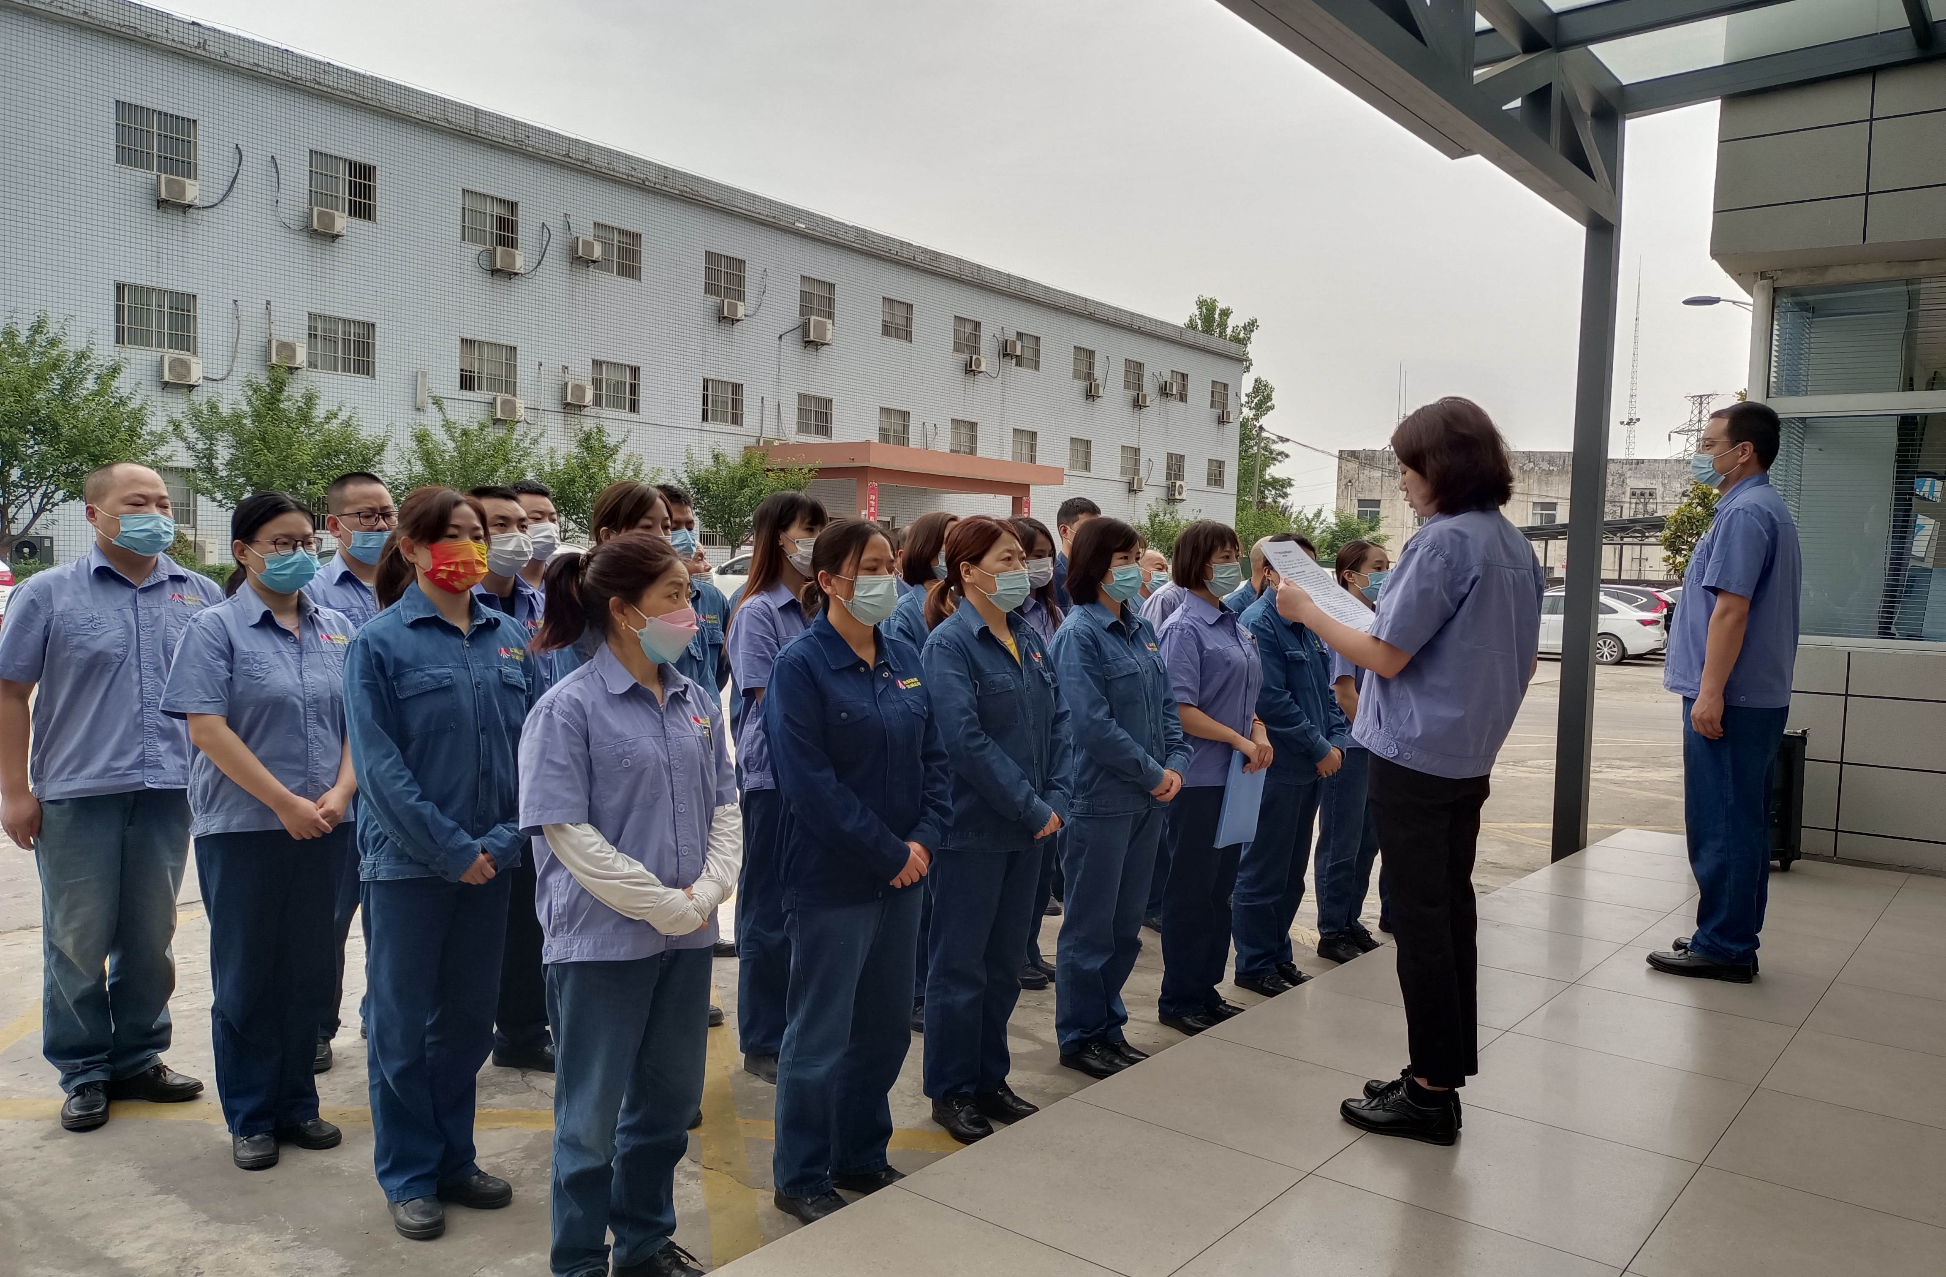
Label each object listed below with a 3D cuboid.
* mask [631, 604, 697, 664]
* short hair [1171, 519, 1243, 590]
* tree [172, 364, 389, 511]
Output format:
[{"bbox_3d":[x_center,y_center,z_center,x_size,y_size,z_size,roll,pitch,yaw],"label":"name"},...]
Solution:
[{"bbox_3d":[-0.607,-0.013,2.754,0.100,0.112,0.130,2,3,11],"label":"mask"},{"bbox_3d":[0.780,-0.281,4.680,0.225,0.235,0.195,4,4,42],"label":"short hair"},{"bbox_3d":[-12.373,-2.480,25.186,3.900,4.850,3.900,4,3,39],"label":"tree"}]

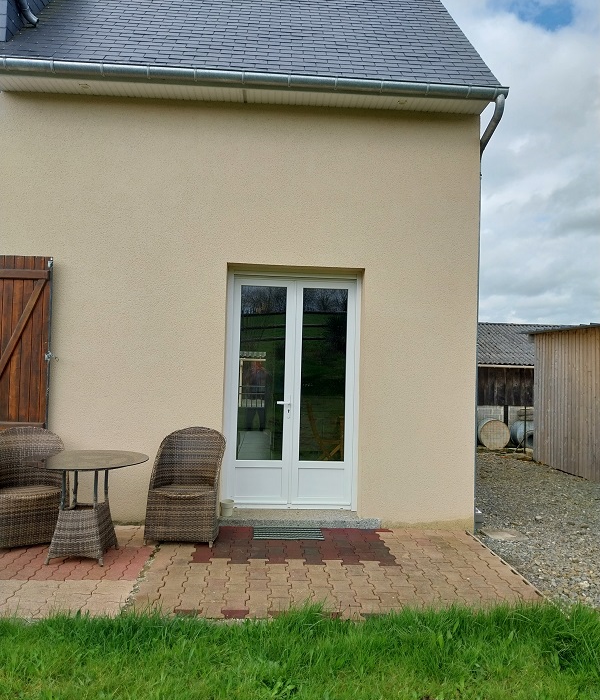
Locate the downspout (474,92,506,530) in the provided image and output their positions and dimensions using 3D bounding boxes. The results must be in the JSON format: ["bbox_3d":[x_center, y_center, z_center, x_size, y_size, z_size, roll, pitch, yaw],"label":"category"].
[{"bbox_3d":[1.643,-0.247,5.292,0.090,3.817,0.600,2,-2,-3],"label":"downspout"}]

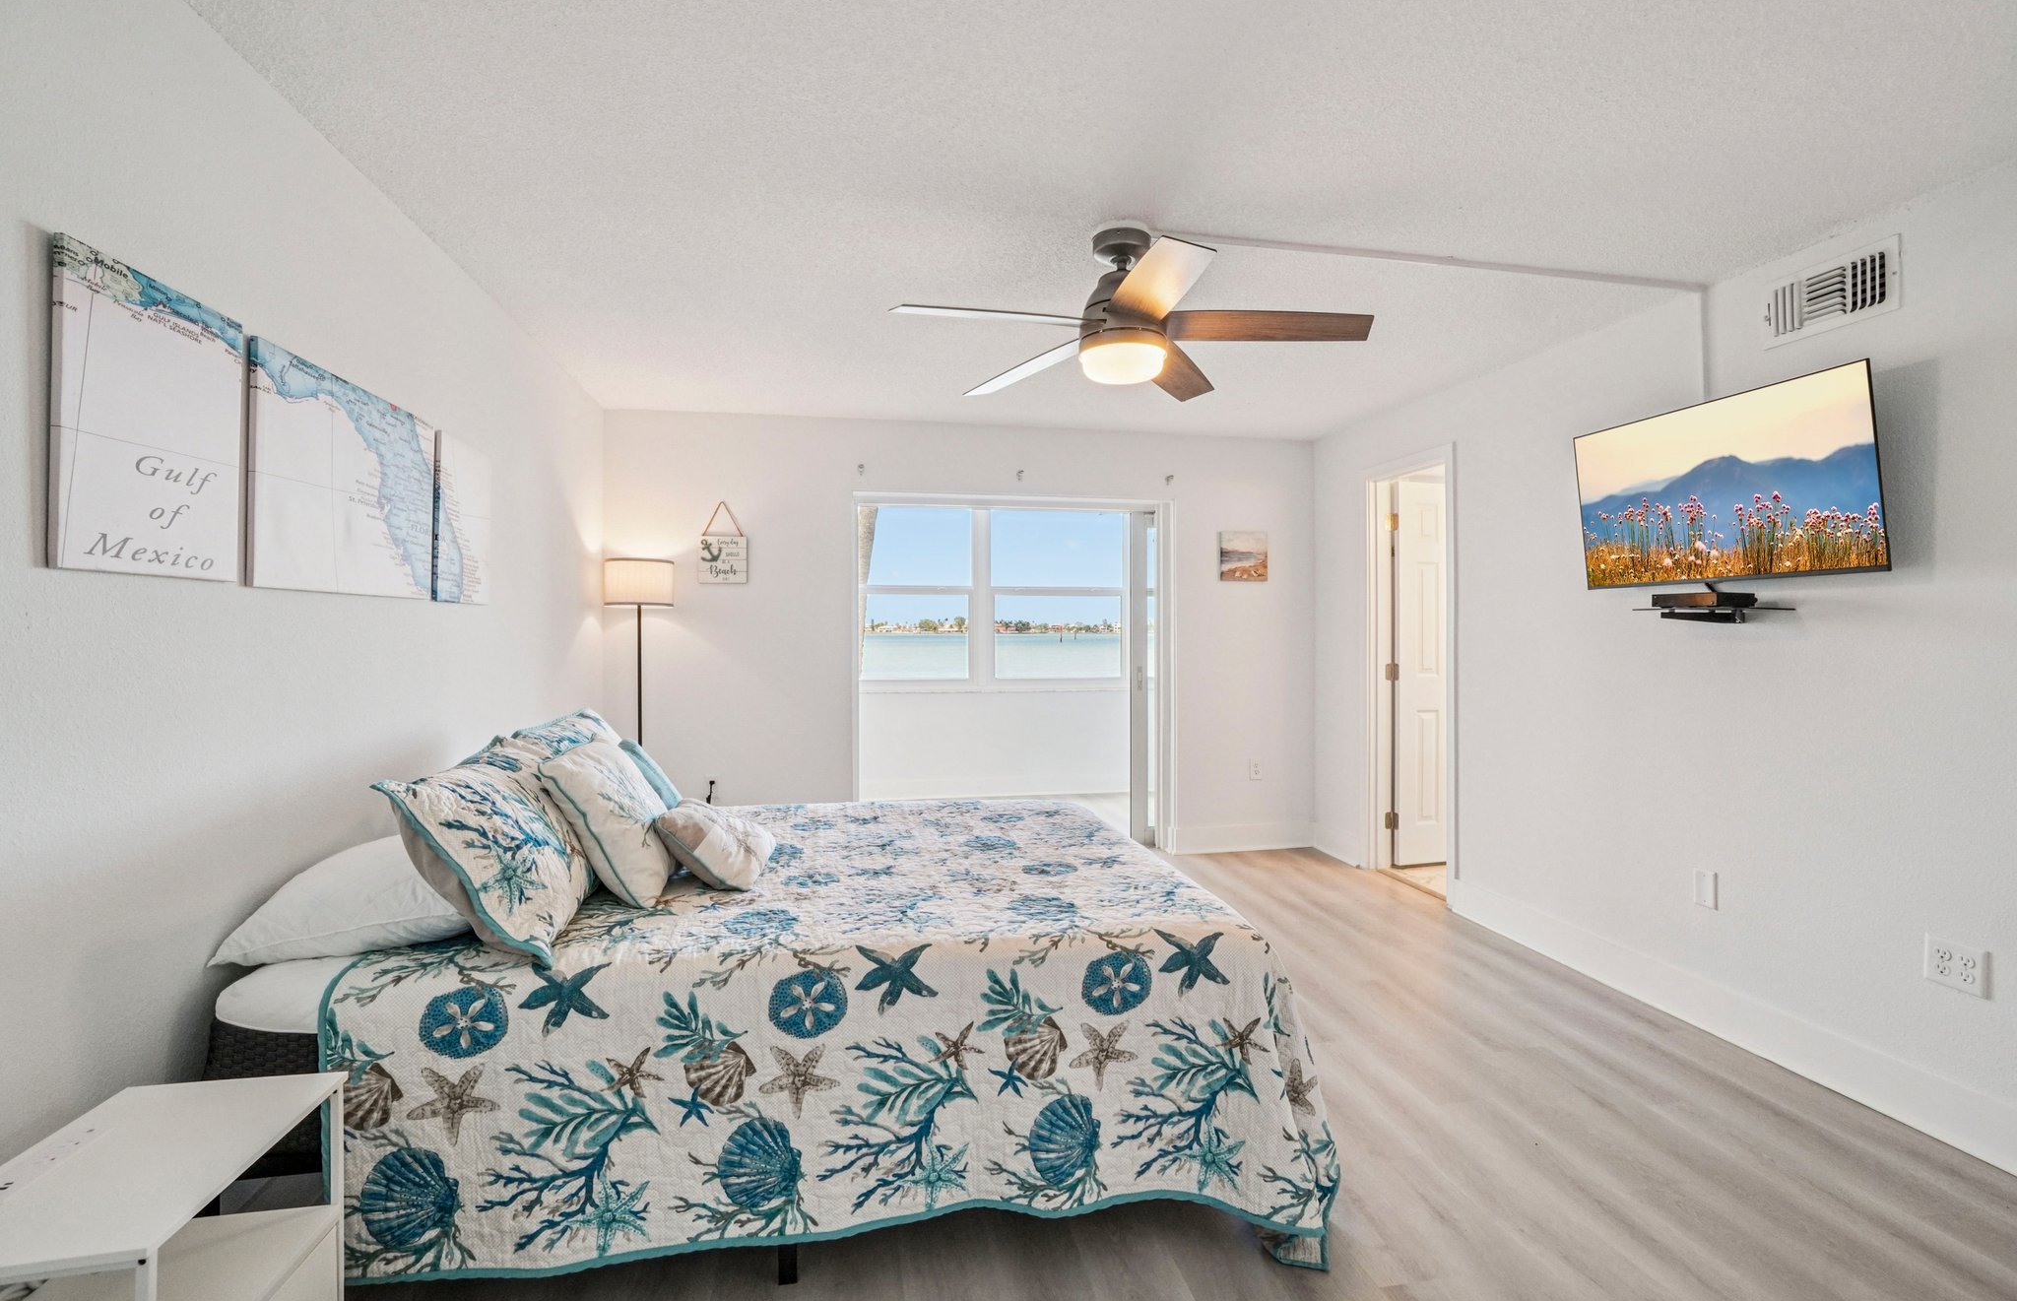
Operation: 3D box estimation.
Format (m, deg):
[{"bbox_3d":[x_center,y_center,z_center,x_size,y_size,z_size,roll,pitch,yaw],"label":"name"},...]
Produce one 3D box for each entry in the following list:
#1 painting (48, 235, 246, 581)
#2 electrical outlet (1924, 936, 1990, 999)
[{"bbox_3d":[-1.411,-0.360,1.390,0.025,0.499,0.380,-1,1,-12],"label":"painting"},{"bbox_3d":[2.409,0.804,2.136,0.010,0.115,0.116,0,1,-11],"label":"electrical outlet"}]

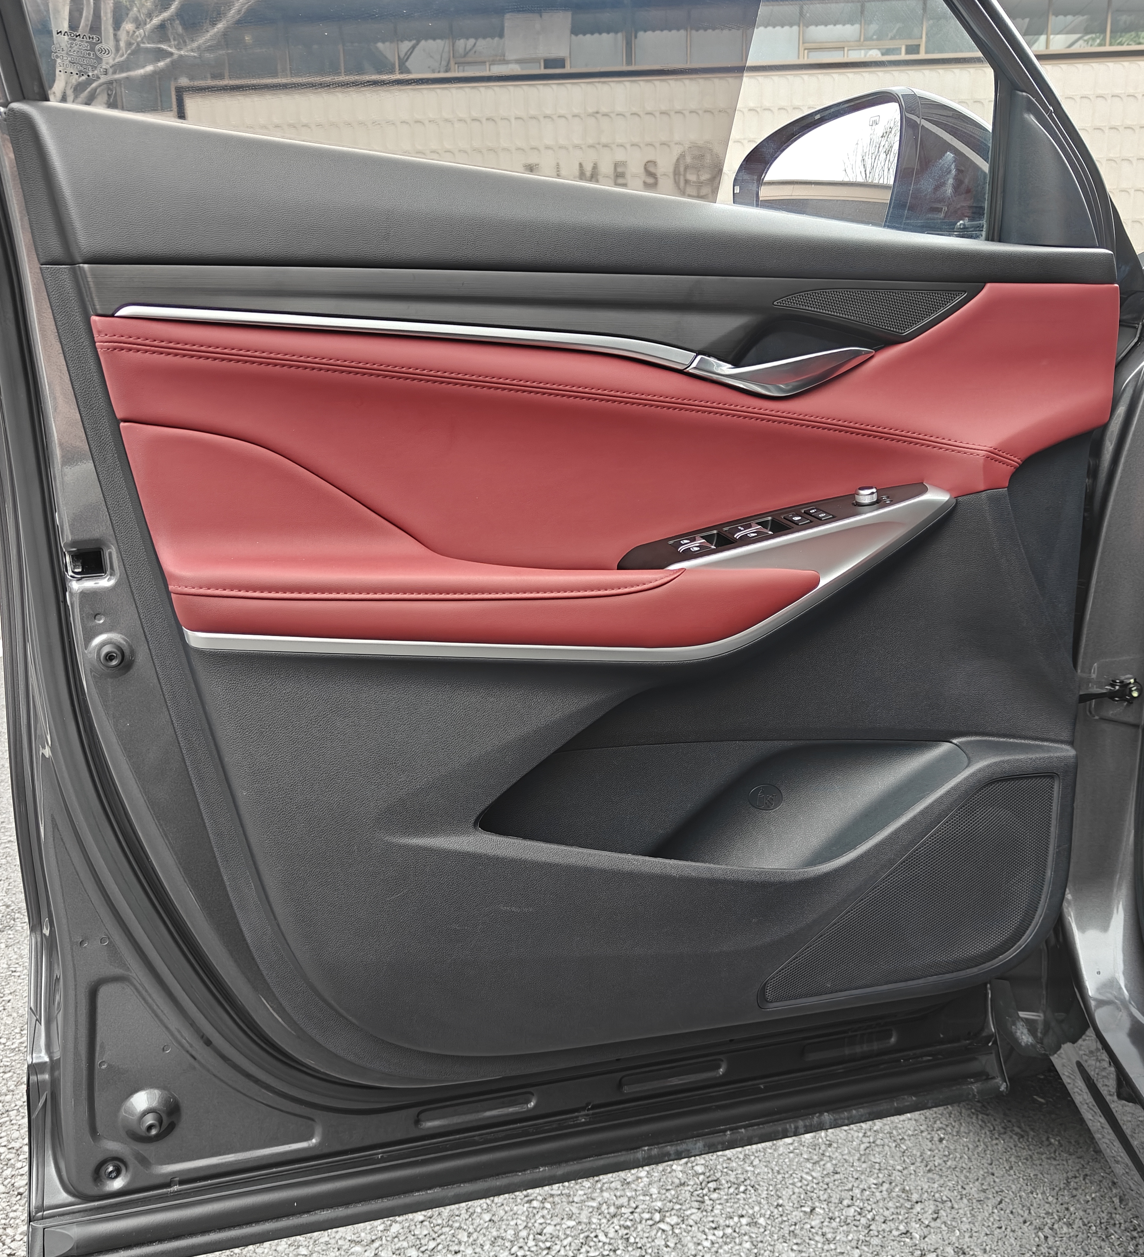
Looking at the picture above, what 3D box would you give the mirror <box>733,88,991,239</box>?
[{"bbox_3d":[0.301,-0.452,1.230,0.130,0.158,0.257,-9,14,-31],"label":"mirror"}]

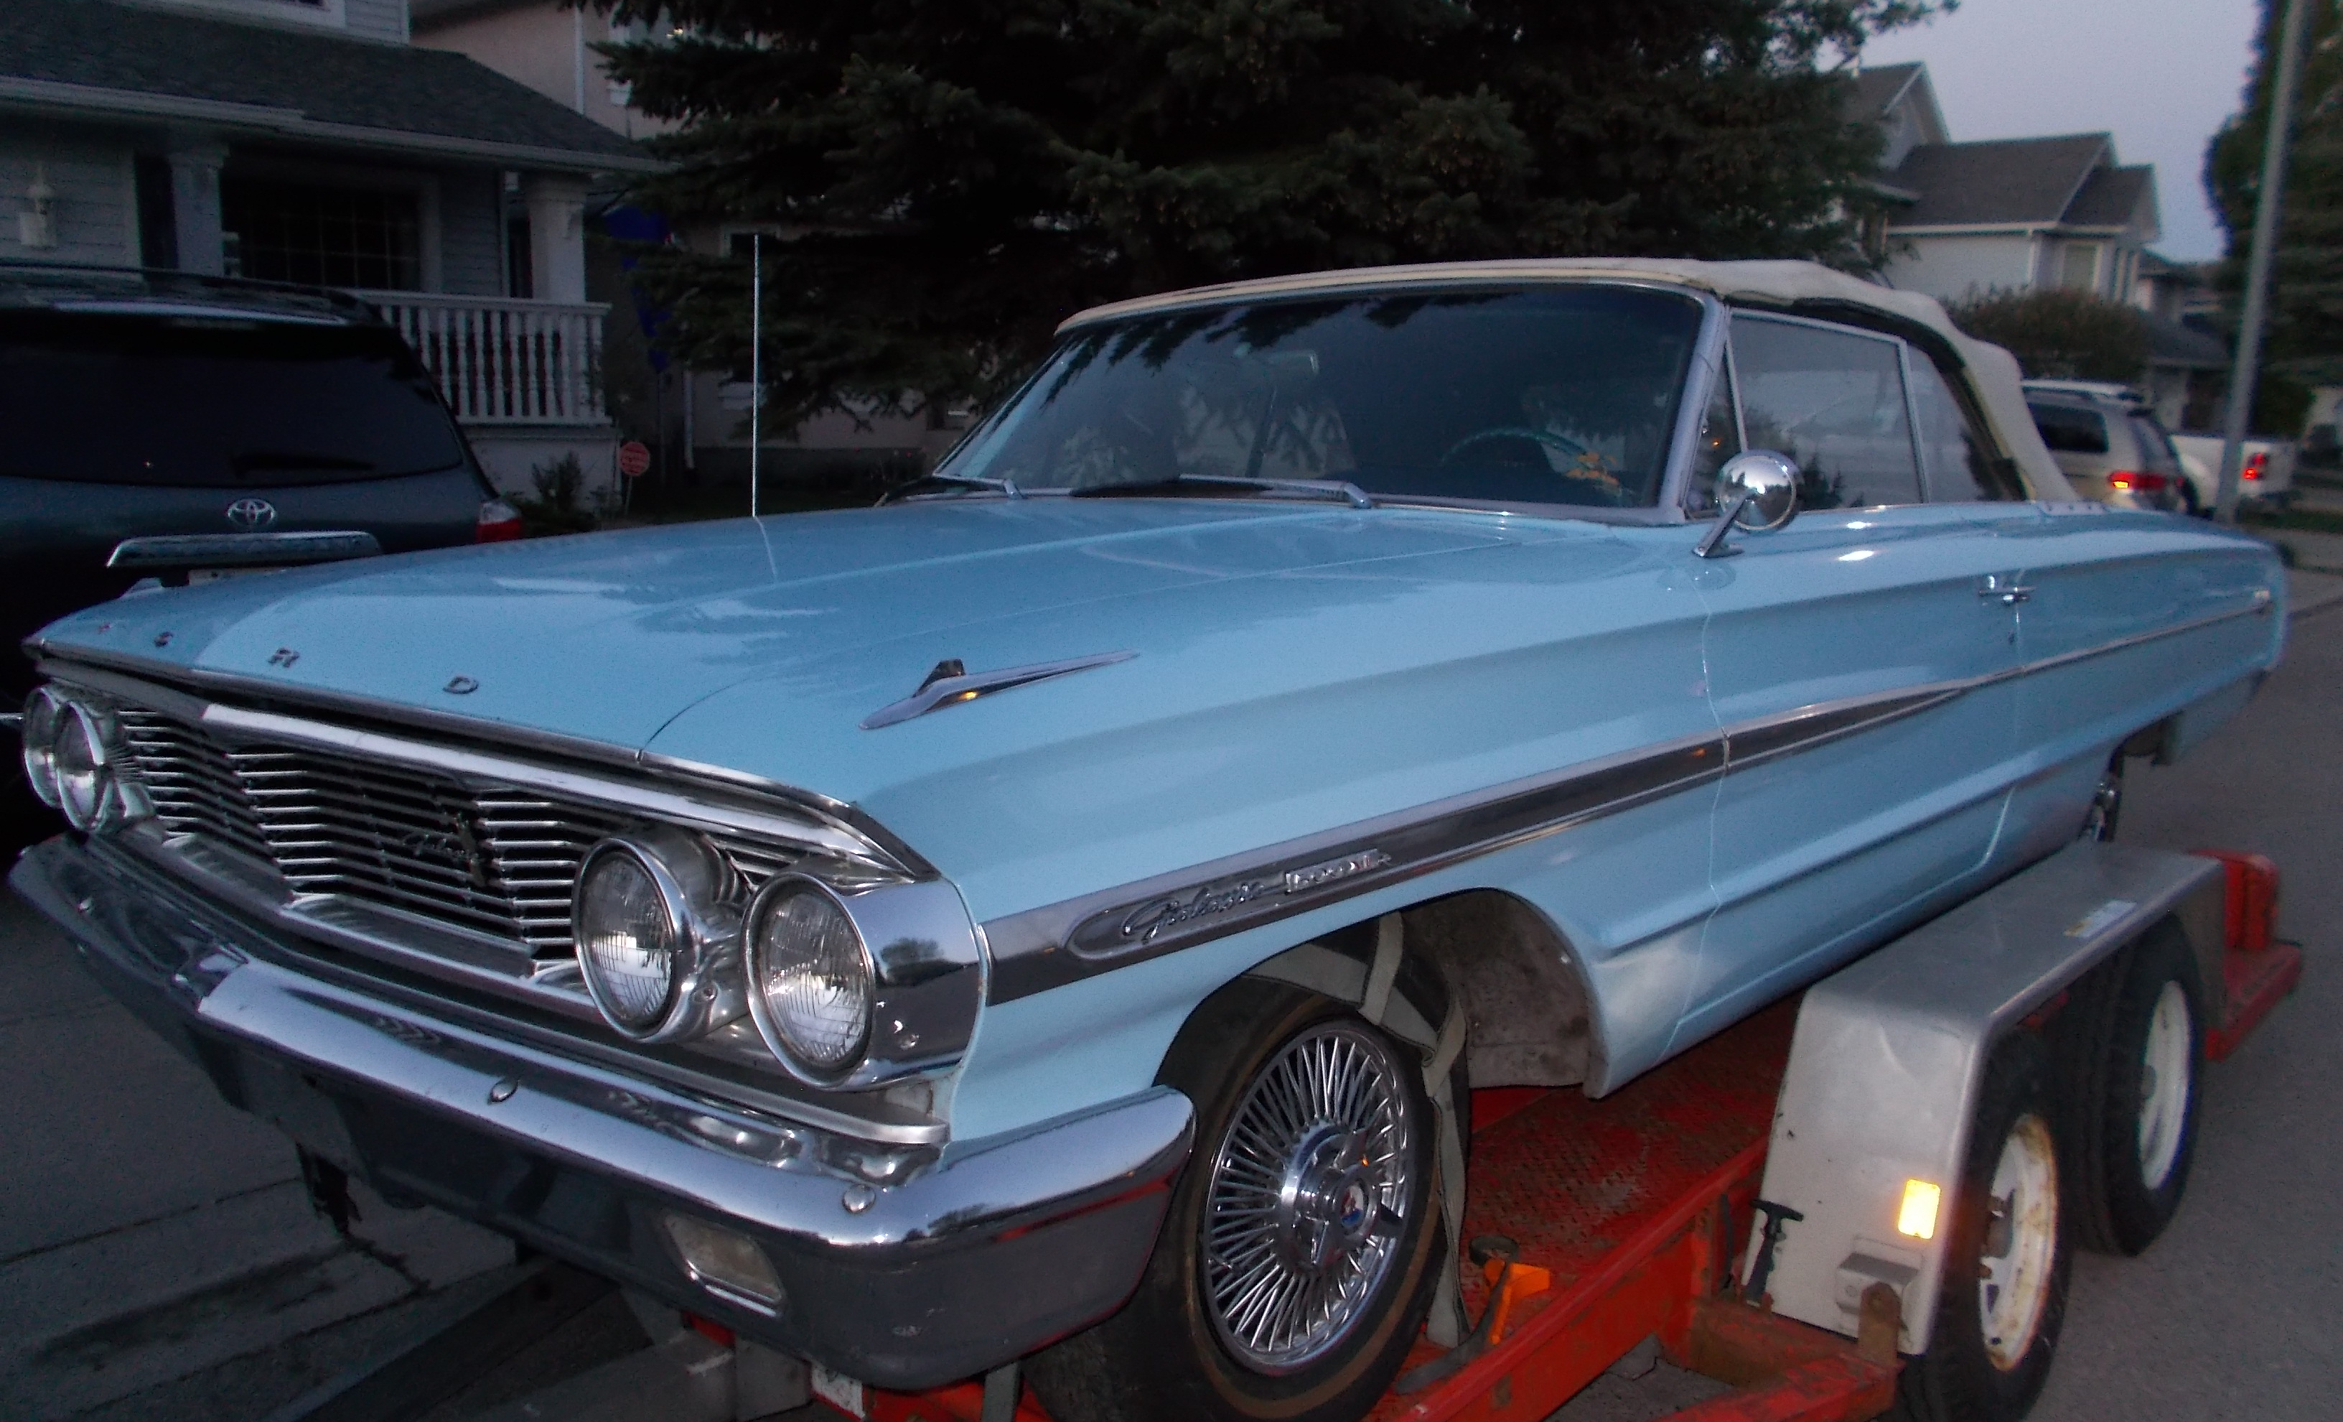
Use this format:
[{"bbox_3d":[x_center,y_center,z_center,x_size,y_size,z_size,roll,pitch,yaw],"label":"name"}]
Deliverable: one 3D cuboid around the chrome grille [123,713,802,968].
[{"bbox_3d":[-0.888,0.127,1.861,1.440,0.205,0.150,7,10,41],"label":"chrome grille"}]

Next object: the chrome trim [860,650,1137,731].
[{"bbox_3d":[-0.134,-0.021,1.421,0.055,0.060,0.330,7,10,41],"label":"chrome trim"}]

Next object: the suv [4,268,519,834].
[{"bbox_3d":[-4.358,-0.774,7.432,1.910,1.750,4.785,-5,9,-38],"label":"suv"}]

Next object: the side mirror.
[{"bbox_3d":[0.726,-0.255,2.196,0.140,0.135,0.165,7,10,41],"label":"side mirror"}]

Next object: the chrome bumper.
[{"bbox_3d":[-0.853,0.326,1.929,1.980,0.235,0.410,7,10,41],"label":"chrome bumper"}]

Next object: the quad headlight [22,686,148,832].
[{"bbox_3d":[-1.454,0.056,2.352,0.395,0.180,0.145,7,10,41],"label":"quad headlight"}]

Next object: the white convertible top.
[{"bbox_3d":[0.872,-0.650,3.794,1.500,0.440,2.070,7,10,41],"label":"white convertible top"}]

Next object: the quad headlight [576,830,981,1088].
[{"bbox_3d":[-0.320,0.189,1.372,0.395,0.180,0.145,7,10,41],"label":"quad headlight"}]

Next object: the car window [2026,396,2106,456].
[{"bbox_3d":[6.524,-2.103,13.000,0.120,0.420,0.750,-7,10,-44],"label":"car window"}]

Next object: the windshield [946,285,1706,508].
[{"bbox_3d":[0.159,-0.524,2.985,1.480,0.370,0.540,7,10,41],"label":"windshield"}]

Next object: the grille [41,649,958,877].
[{"bbox_3d":[-0.919,0.005,1.809,1.860,0.100,0.155,7,10,41],"label":"grille"}]

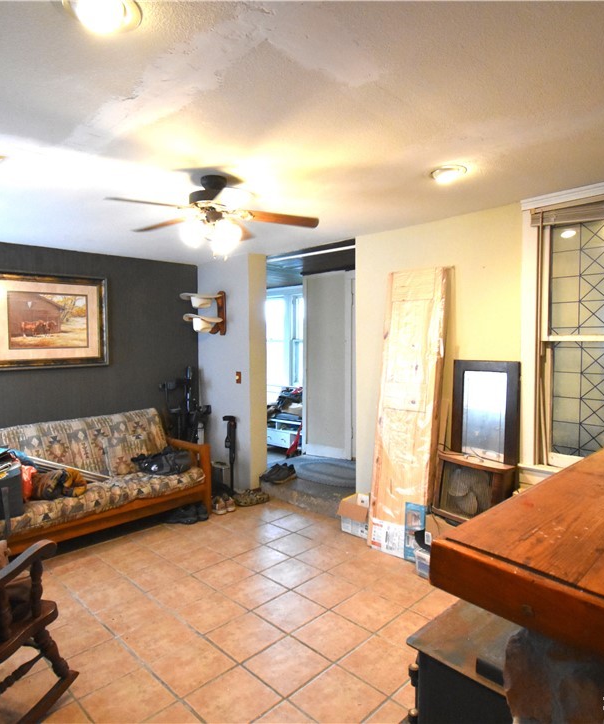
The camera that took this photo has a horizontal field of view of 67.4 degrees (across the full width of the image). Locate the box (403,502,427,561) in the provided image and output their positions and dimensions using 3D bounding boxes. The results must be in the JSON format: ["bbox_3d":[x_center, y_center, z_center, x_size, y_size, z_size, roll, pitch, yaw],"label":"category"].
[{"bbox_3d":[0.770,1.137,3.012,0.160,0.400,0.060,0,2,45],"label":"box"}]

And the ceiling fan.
[{"bbox_3d":[-0.528,-0.853,2.670,1.200,0.450,1.200,0,2,45],"label":"ceiling fan"}]

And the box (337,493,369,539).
[{"bbox_3d":[0.471,1.206,3.513,0.300,0.245,0.280,0,2,45],"label":"box"}]

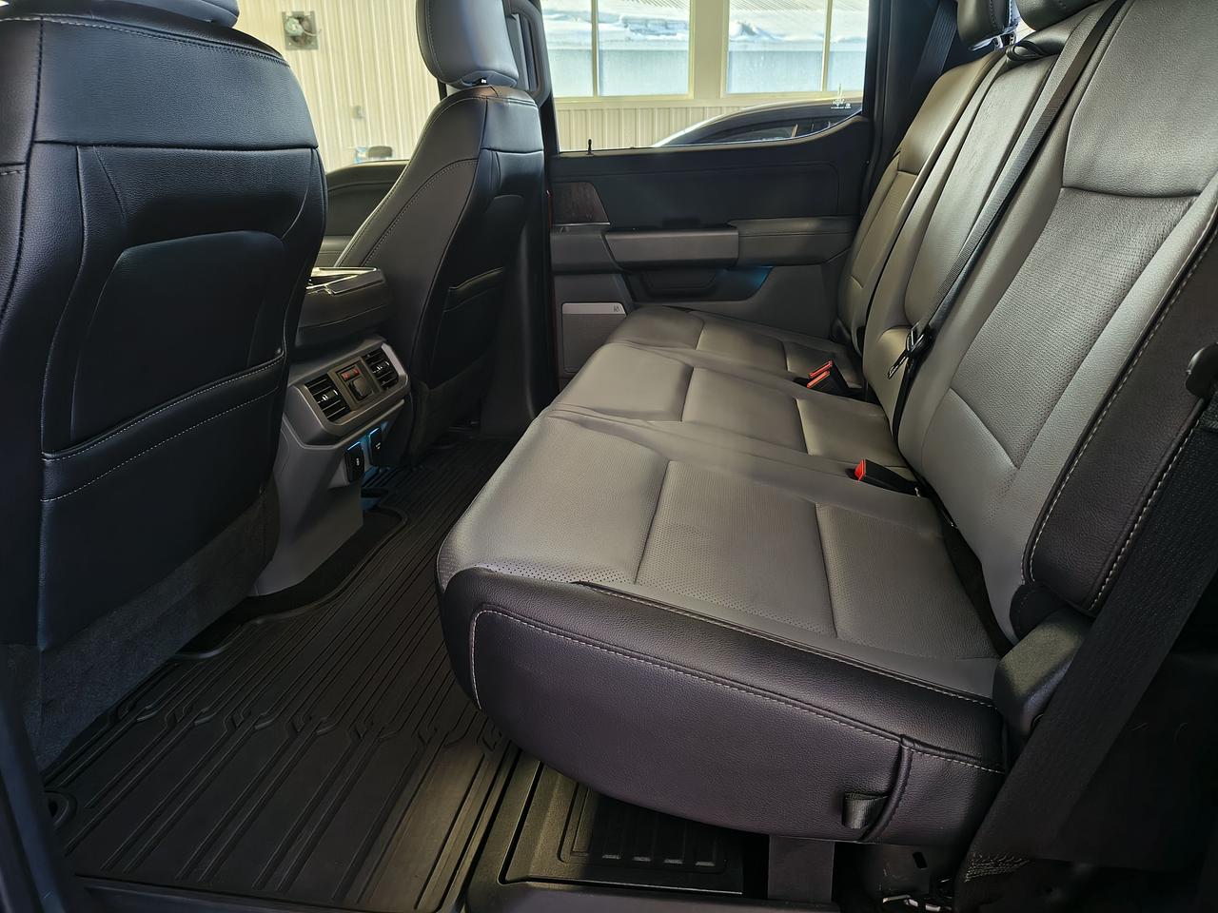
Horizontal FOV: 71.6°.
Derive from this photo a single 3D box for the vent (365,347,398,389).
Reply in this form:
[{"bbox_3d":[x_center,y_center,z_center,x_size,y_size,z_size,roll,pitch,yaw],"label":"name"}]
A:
[{"bbox_3d":[-0.460,-0.171,1.683,0.026,0.074,0.068,-25,14,17],"label":"vent"}]

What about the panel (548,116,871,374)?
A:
[{"bbox_3d":[0.239,-0.512,2.164,0.807,0.665,0.120,2,20,8],"label":"panel"}]

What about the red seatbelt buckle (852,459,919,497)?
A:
[{"bbox_3d":[0.403,0.035,1.222,0.098,0.025,0.042,27,28,-1],"label":"red seatbelt buckle"}]

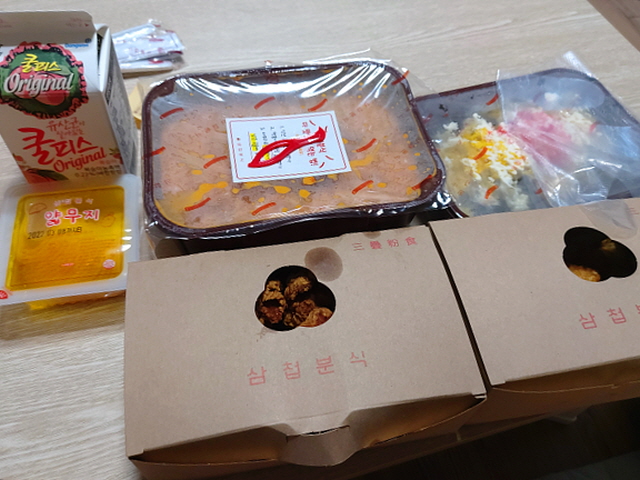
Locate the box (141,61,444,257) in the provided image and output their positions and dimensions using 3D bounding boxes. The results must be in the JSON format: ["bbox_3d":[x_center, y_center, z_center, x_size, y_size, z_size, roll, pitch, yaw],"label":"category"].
[{"bbox_3d":[-0.023,-0.067,0.377,0.220,0.050,0.160,-8,59,-13],"label":"box"}]

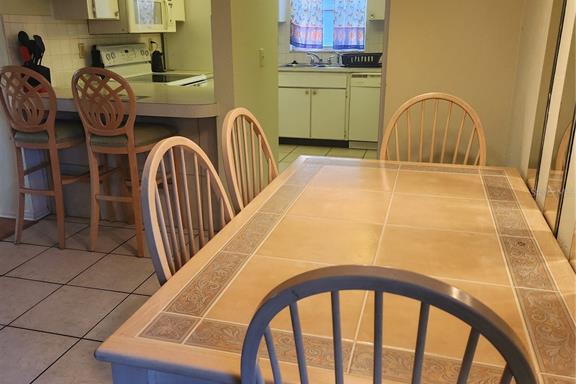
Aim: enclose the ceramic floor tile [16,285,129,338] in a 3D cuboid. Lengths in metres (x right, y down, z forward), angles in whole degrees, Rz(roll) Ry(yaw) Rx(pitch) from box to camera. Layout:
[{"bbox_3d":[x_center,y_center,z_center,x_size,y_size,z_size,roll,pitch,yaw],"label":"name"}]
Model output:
[{"bbox_3d":[-1.085,0.595,2.573,0.405,0.010,0.405,5,19,15],"label":"ceramic floor tile"}]

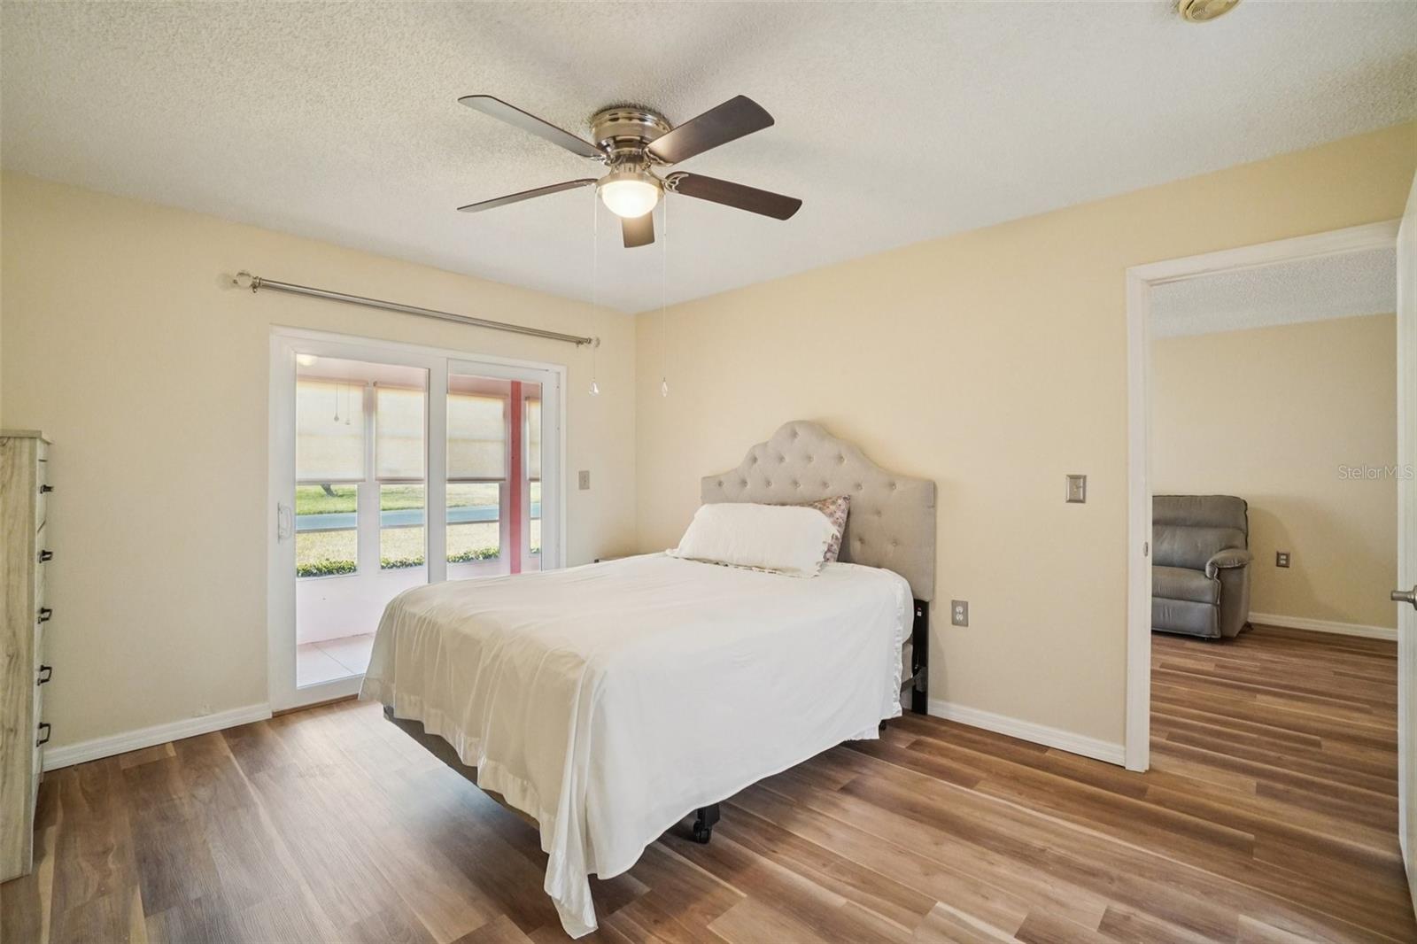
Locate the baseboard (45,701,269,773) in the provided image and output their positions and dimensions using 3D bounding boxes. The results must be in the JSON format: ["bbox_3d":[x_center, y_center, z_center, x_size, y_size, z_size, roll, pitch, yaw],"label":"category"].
[{"bbox_3d":[-2.462,1.180,2.631,0.022,0.091,0.834,2,2,43],"label":"baseboard"}]

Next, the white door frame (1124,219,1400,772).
[{"bbox_3d":[2.071,0.207,2.211,0.838,2.096,0.123,2,2,43],"label":"white door frame"}]

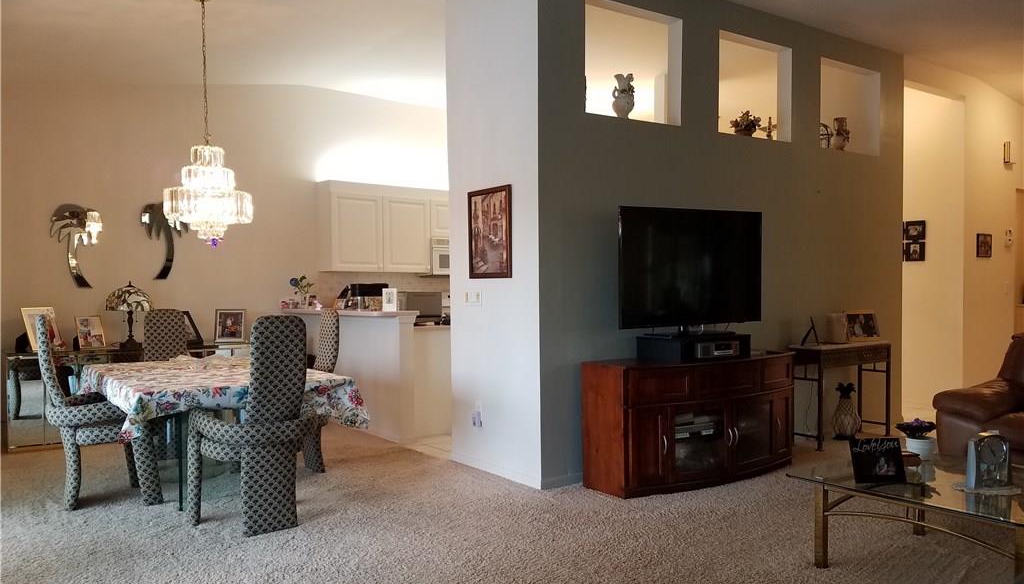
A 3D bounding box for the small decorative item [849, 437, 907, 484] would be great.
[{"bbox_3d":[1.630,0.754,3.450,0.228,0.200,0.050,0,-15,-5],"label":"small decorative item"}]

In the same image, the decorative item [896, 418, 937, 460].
[{"bbox_3d":[2.030,0.733,3.847,0.180,0.200,0.180,-1,1,-34],"label":"decorative item"}]

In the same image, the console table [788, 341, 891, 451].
[{"bbox_3d":[2.628,0.810,6.162,1.000,0.760,0.350,-1,1,-34],"label":"console table"}]

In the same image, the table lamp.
[{"bbox_3d":[-3.220,0.173,6.465,0.370,0.590,0.370,-1,1,-34],"label":"table lamp"}]

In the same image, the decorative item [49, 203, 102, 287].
[{"bbox_3d":[-3.708,-0.392,6.549,0.390,0.715,0.030,-1,1,-34],"label":"decorative item"}]

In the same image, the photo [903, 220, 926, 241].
[{"bbox_3d":[4.098,-0.619,7.828,0.025,0.195,0.210,-1,1,-35],"label":"photo"}]

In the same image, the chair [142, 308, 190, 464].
[{"bbox_3d":[-2.308,0.668,5.340,0.558,1.103,0.616,-1,1,-35],"label":"chair"}]

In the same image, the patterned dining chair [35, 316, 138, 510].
[{"bbox_3d":[-2.410,0.679,4.488,0.616,1.103,0.558,-1,1,-35],"label":"patterned dining chair"}]

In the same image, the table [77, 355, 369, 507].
[{"bbox_3d":[-1.827,0.855,4.745,1.180,0.770,1.880,-1,1,-34],"label":"table"}]

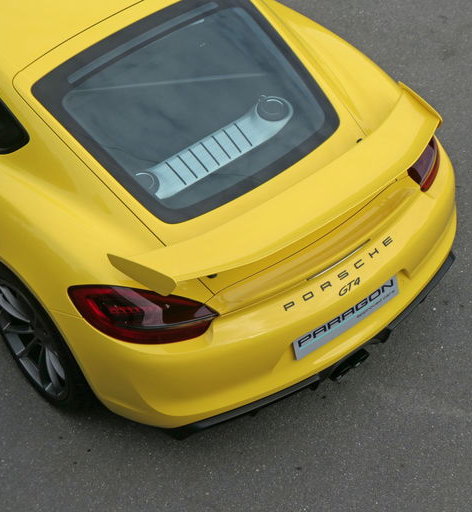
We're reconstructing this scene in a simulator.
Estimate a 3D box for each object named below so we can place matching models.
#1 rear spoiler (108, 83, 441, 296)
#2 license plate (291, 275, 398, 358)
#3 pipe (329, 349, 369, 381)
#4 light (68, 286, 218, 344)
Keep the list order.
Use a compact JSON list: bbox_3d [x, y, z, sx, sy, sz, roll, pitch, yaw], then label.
[{"bbox_3d":[0.227,-0.217,5.192,1.430,0.140,0.460,-32,51,-25],"label":"rear spoiler"},{"bbox_3d":[0.420,0.237,5.355,0.520,0.111,0.014,-32,48,-25],"label":"license plate"},{"bbox_3d":[0.432,0.402,5.548,0.200,0.080,0.120,-32,51,-25],"label":"pipe"},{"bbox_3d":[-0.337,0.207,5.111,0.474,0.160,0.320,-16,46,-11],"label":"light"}]

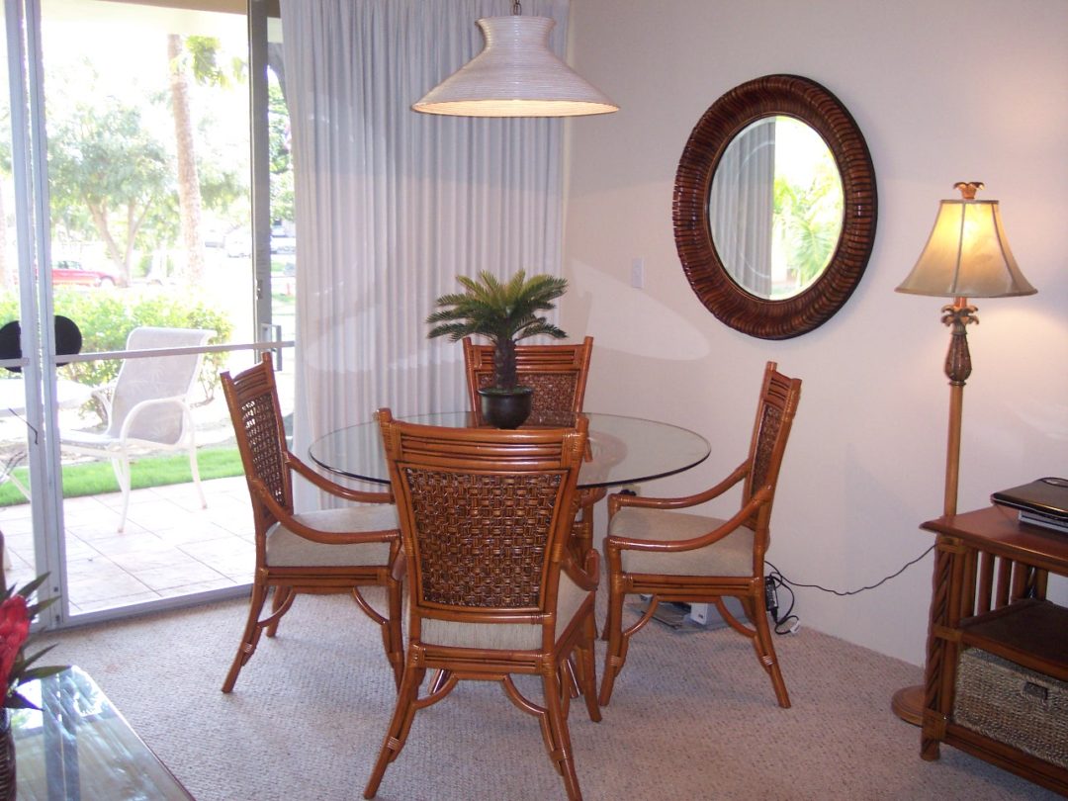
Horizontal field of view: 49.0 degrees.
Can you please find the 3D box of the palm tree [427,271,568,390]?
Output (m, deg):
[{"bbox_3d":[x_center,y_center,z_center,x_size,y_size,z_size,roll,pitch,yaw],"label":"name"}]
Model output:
[{"bbox_3d":[-0.115,-0.221,3.735,0.447,0.379,0.447,1,9,0],"label":"palm tree"}]

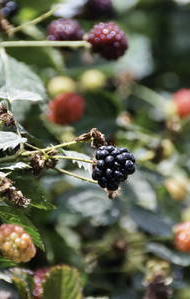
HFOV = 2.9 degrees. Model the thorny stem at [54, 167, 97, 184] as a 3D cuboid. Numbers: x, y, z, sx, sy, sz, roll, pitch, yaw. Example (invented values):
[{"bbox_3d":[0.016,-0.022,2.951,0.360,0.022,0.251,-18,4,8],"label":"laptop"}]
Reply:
[{"bbox_3d":[-0.009,0.012,1.750,0.021,0.002,0.002,22,0,0],"label":"thorny stem"}]

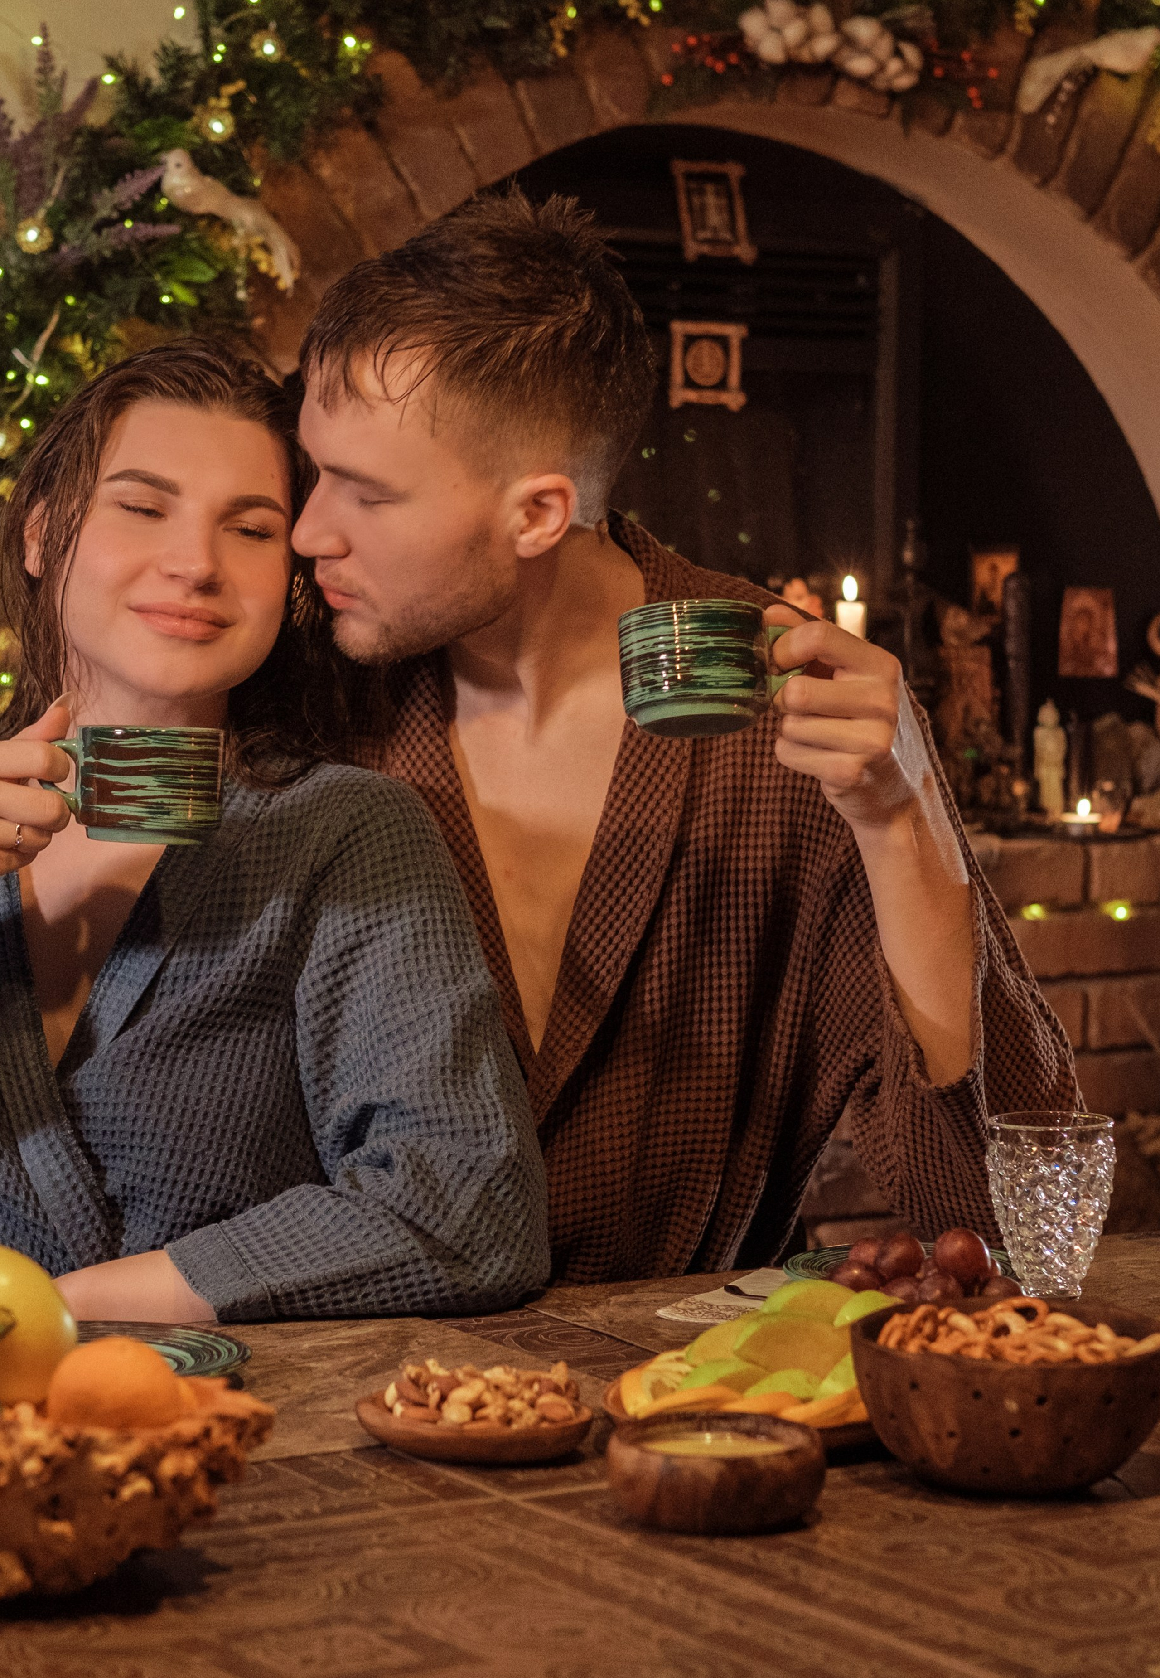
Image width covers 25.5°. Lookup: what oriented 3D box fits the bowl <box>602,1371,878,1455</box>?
[{"bbox_3d":[0.080,0.244,1.100,0.140,0.027,0.140,0,1,0],"label":"bowl"}]

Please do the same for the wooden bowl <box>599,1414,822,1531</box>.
[{"bbox_3d":[0.052,0.243,0.993,0.086,0.033,0.086,0,1,0],"label":"wooden bowl"}]

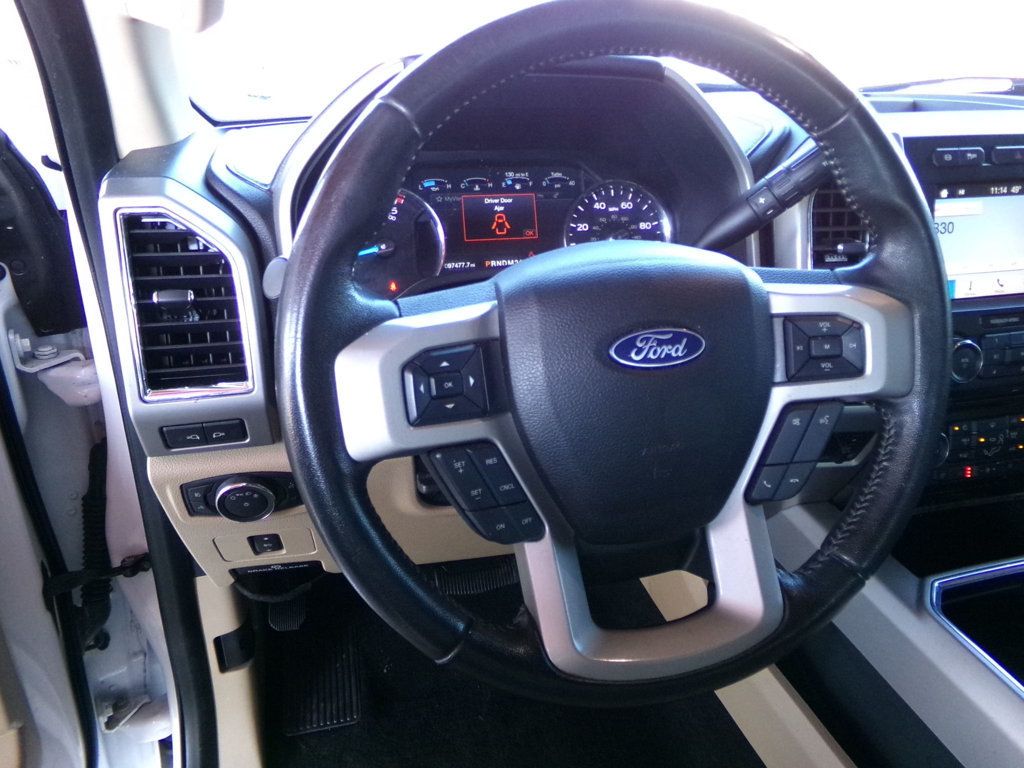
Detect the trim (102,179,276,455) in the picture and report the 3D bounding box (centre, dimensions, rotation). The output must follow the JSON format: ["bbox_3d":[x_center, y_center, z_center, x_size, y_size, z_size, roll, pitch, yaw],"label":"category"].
[{"bbox_3d":[-0.234,-0.049,0.524,0.100,0.197,0.045,-5,6,-13],"label":"trim"}]

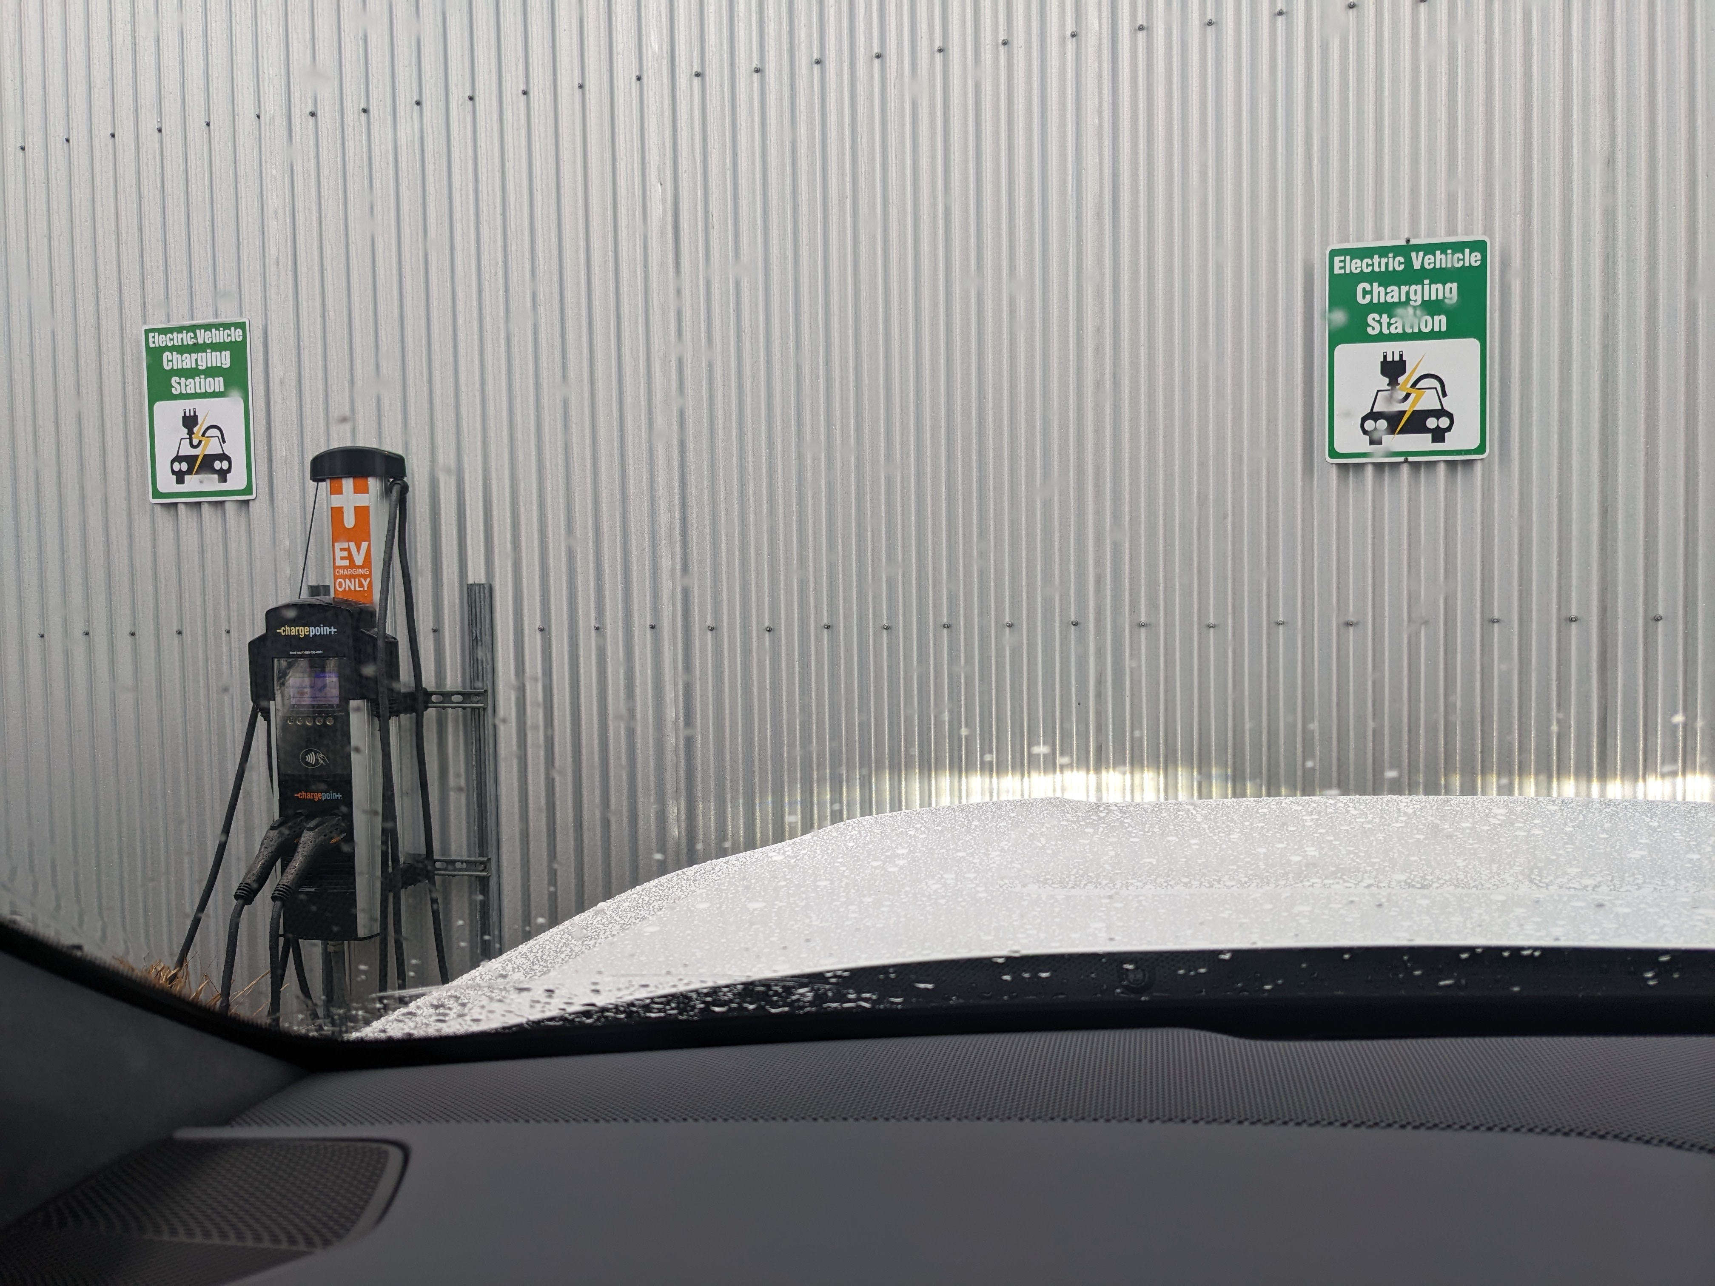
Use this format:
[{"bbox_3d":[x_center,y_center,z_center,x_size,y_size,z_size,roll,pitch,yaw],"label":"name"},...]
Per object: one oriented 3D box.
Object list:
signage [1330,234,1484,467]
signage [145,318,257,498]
[{"bbox_3d":[1.090,-0.578,2.653,0.303,0.439,0.016,0,3,13],"label":"signage"},{"bbox_3d":[-1.600,-0.561,3.253,0.301,0.439,0.016,0,3,13],"label":"signage"}]

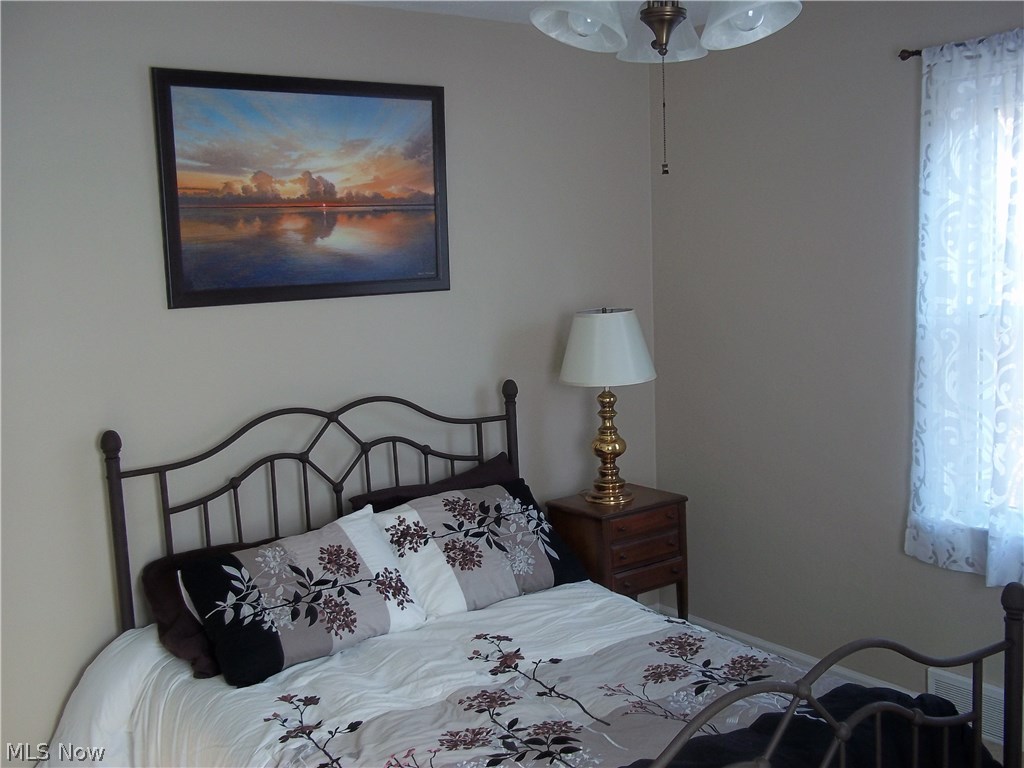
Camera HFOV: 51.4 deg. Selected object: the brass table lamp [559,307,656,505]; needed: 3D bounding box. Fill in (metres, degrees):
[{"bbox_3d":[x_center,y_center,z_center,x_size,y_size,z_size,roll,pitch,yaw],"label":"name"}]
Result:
[{"bbox_3d":[0.362,0.077,4.033,0.370,0.730,0.370,-2,8,0],"label":"brass table lamp"}]

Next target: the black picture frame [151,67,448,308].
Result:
[{"bbox_3d":[-0.635,-0.624,3.440,0.995,0.700,0.035,-7,10,-36],"label":"black picture frame"}]

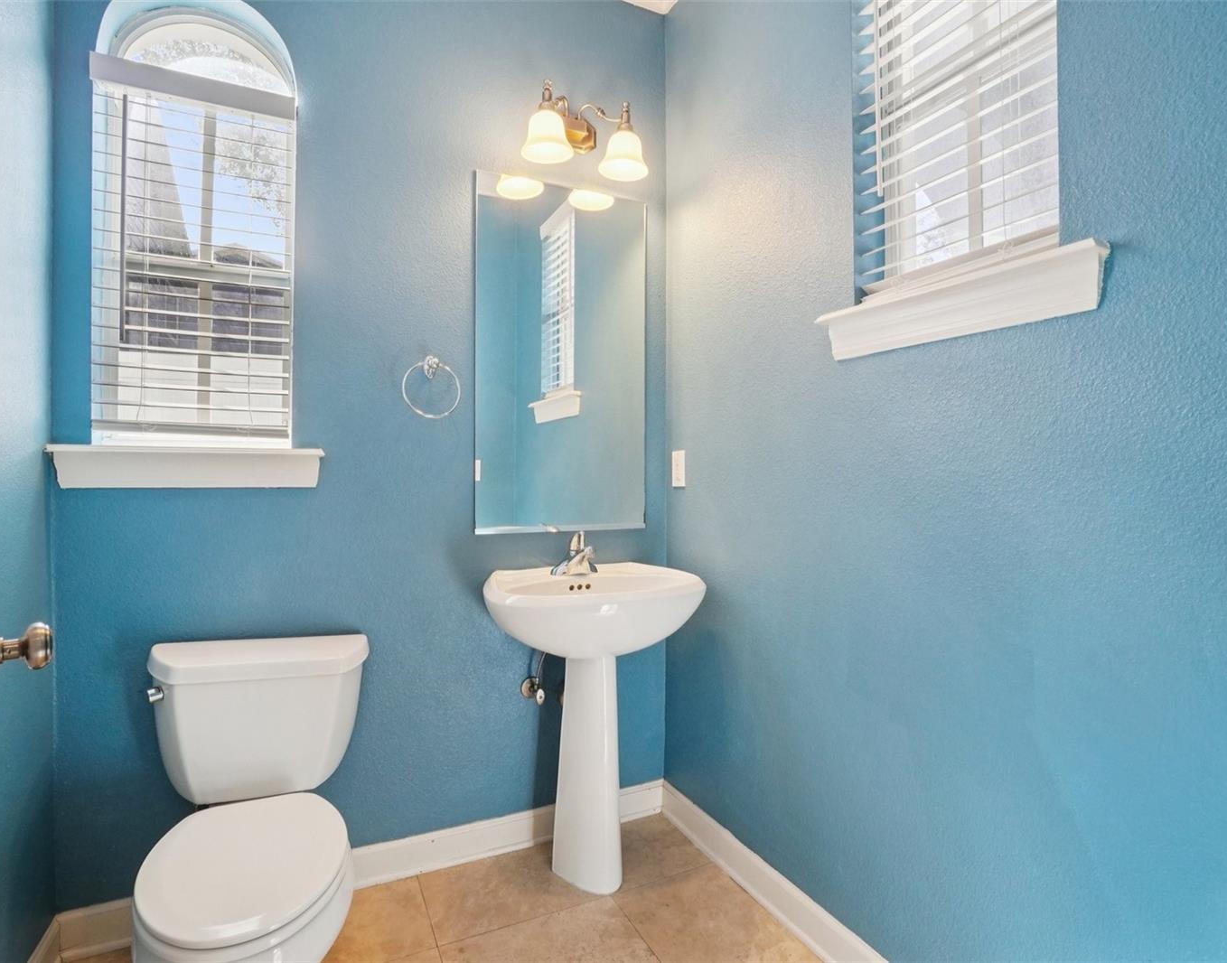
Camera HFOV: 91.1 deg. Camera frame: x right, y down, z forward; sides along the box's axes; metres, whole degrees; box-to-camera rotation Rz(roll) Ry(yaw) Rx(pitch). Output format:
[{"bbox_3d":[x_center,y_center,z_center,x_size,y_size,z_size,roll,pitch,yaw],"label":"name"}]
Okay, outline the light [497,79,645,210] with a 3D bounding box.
[{"bbox_3d":[-0.086,-1.064,1.828,0.415,0.228,0.205,0,0,-24],"label":"light"}]

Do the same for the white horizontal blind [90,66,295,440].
[{"bbox_3d":[-1.054,-0.570,1.539,0.428,0.905,0.060,0,0,-24],"label":"white horizontal blind"}]

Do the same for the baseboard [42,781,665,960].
[{"bbox_3d":[-0.563,1.070,1.730,1.613,0.116,0.018,0,0,-24],"label":"baseboard"}]

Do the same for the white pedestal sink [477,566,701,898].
[{"bbox_3d":[-0.048,0.700,1.691,0.605,0.857,0.500,0,0,-24],"label":"white pedestal sink"}]

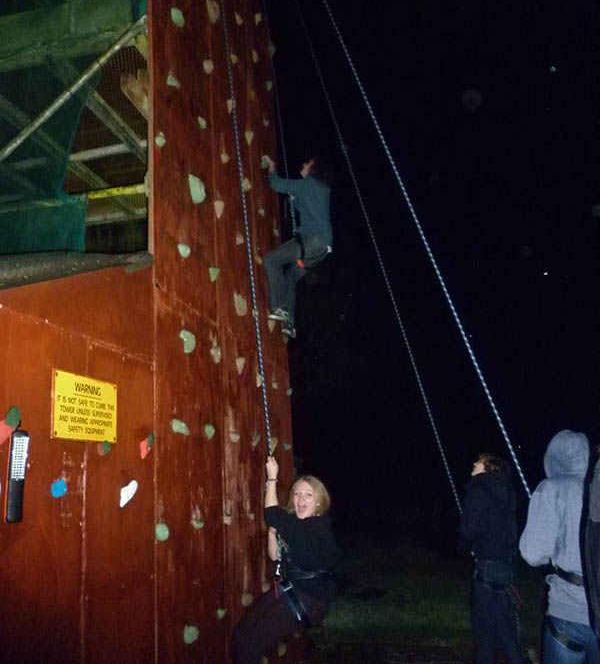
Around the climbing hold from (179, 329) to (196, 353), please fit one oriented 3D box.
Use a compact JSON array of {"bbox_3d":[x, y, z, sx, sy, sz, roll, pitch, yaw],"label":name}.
[{"bbox_3d":[-0.706,0.060,4.059,0.075,0.155,0.150,-6,-13,11],"label":"climbing hold"}]

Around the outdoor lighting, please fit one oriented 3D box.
[{"bbox_3d":[-0.816,0.414,1.865,0.052,0.265,0.035,7,-17,-38],"label":"outdoor lighting"}]

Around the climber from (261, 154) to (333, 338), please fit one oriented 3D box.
[{"bbox_3d":[-0.030,-0.695,5.419,0.520,1.500,0.520,-7,-14,13],"label":"climber"}]

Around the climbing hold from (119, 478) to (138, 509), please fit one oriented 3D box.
[{"bbox_3d":[-0.684,0.644,2.583,0.045,0.112,0.078,-7,-14,13],"label":"climbing hold"}]

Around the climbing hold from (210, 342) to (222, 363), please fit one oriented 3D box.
[{"bbox_3d":[-0.592,0.152,4.591,0.065,0.145,0.130,-6,-13,11],"label":"climbing hold"}]

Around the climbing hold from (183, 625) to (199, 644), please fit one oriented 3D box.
[{"bbox_3d":[-0.618,1.708,3.653,0.065,0.100,0.135,-6,-13,11],"label":"climbing hold"}]

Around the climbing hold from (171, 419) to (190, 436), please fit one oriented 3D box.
[{"bbox_3d":[-0.705,0.563,3.815,0.070,0.100,0.175,-6,-13,11],"label":"climbing hold"}]

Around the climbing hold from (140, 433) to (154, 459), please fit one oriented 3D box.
[{"bbox_3d":[-0.797,0.593,3.383,0.055,0.135,0.110,-6,-13,11],"label":"climbing hold"}]

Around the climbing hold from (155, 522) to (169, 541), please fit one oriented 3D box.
[{"bbox_3d":[-0.607,0.874,2.836,0.035,0.072,0.075,-7,-14,13],"label":"climbing hold"}]

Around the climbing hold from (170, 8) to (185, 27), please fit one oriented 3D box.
[{"bbox_3d":[-0.706,-1.811,3.727,0.040,0.065,0.100,-7,-14,13],"label":"climbing hold"}]

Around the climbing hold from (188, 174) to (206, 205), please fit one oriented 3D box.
[{"bbox_3d":[-0.589,-0.819,3.717,0.050,0.115,0.135,-7,-14,13],"label":"climbing hold"}]

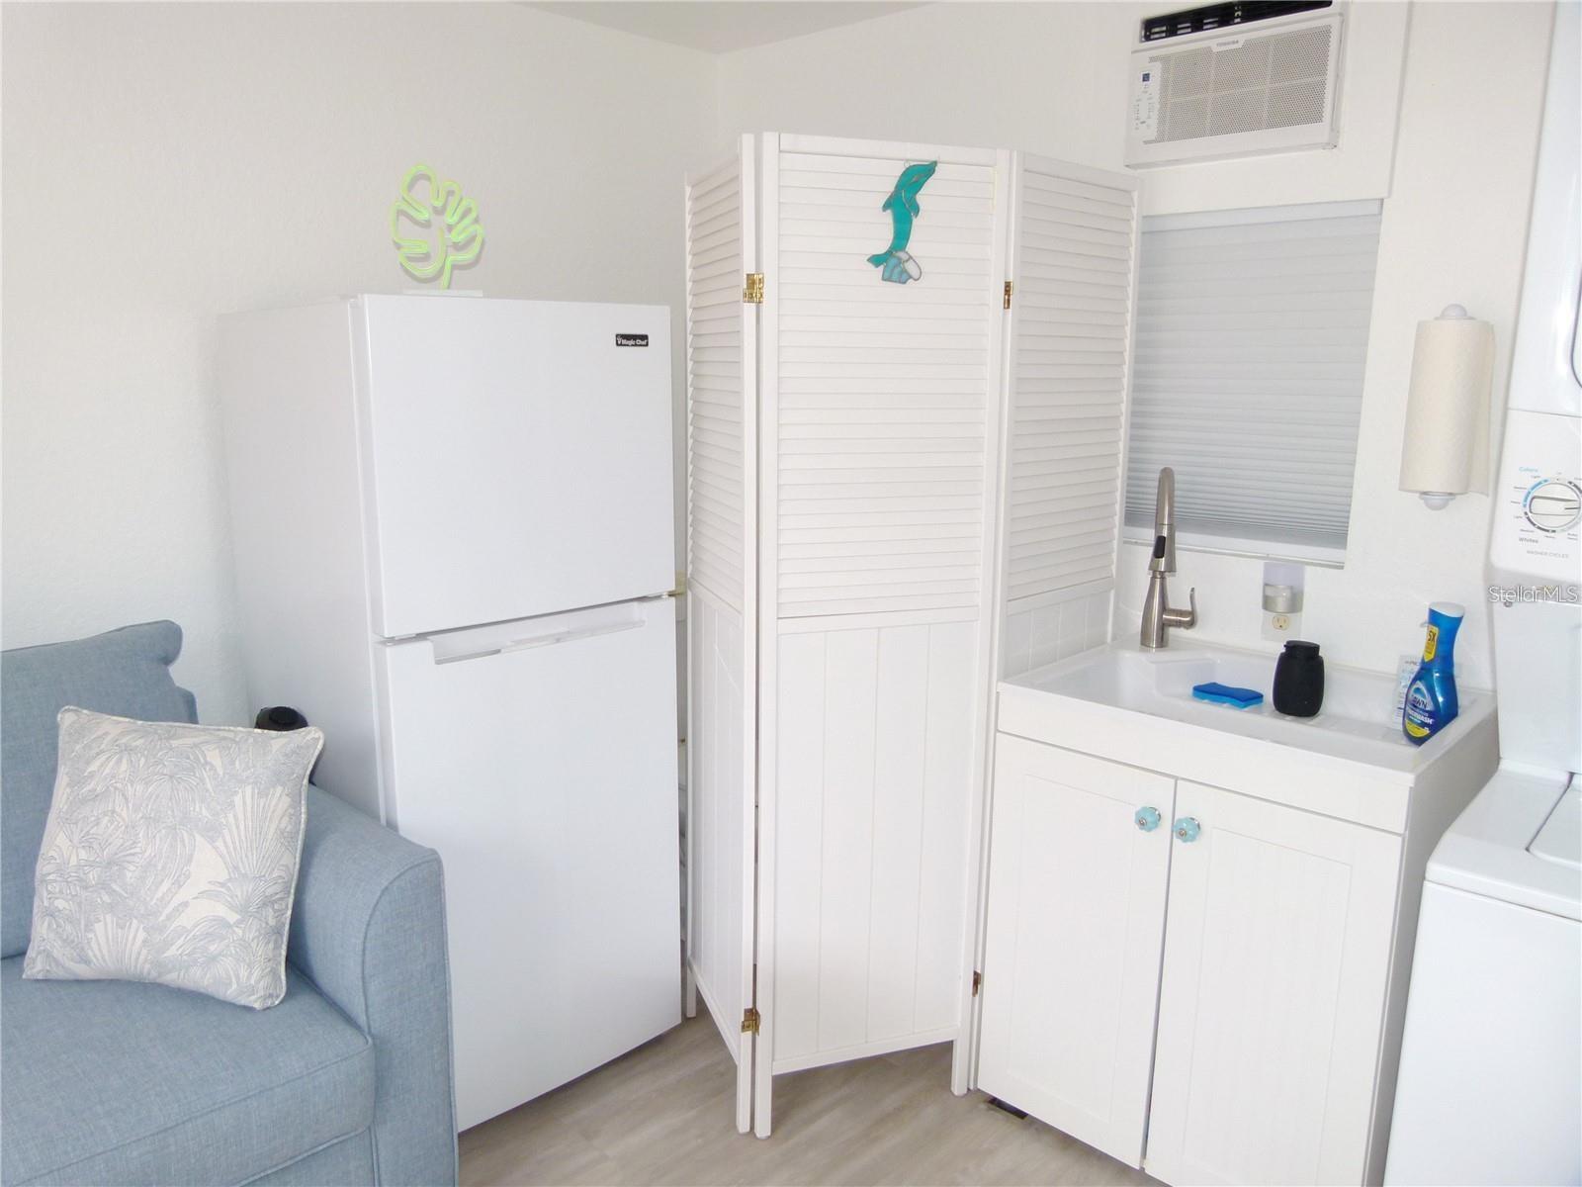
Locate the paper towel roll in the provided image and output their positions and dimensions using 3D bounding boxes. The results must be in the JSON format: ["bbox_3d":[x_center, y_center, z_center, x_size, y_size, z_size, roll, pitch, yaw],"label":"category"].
[{"bbox_3d":[1.125,-0.322,1.965,0.110,0.320,0.110,11,15,42],"label":"paper towel roll"}]

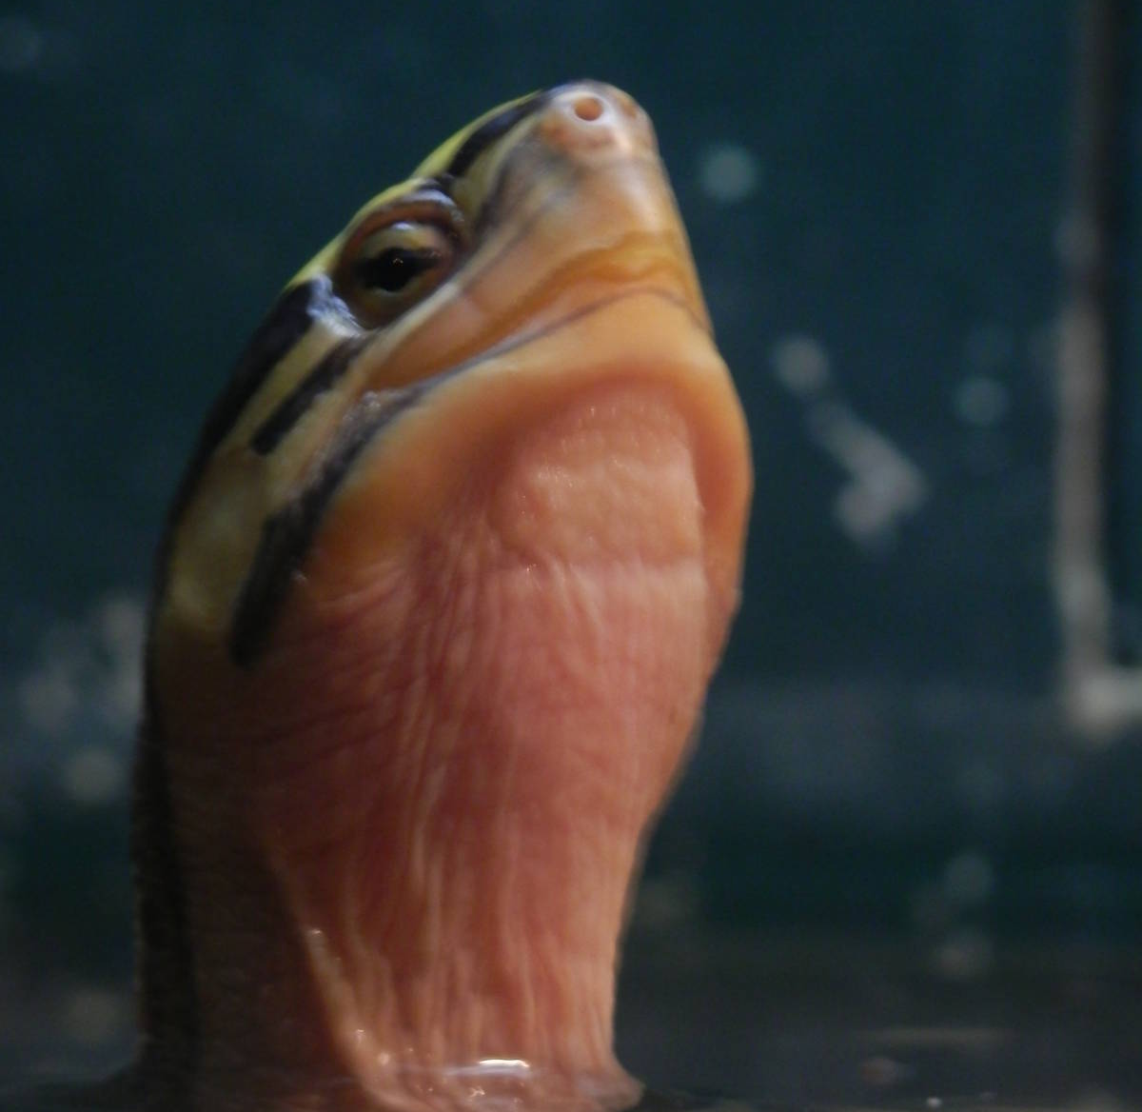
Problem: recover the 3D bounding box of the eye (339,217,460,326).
[{"bbox_3d":[-0.010,-0.018,0.500,0.008,0.007,0.005,-41,-32,14],"label":"eye"}]

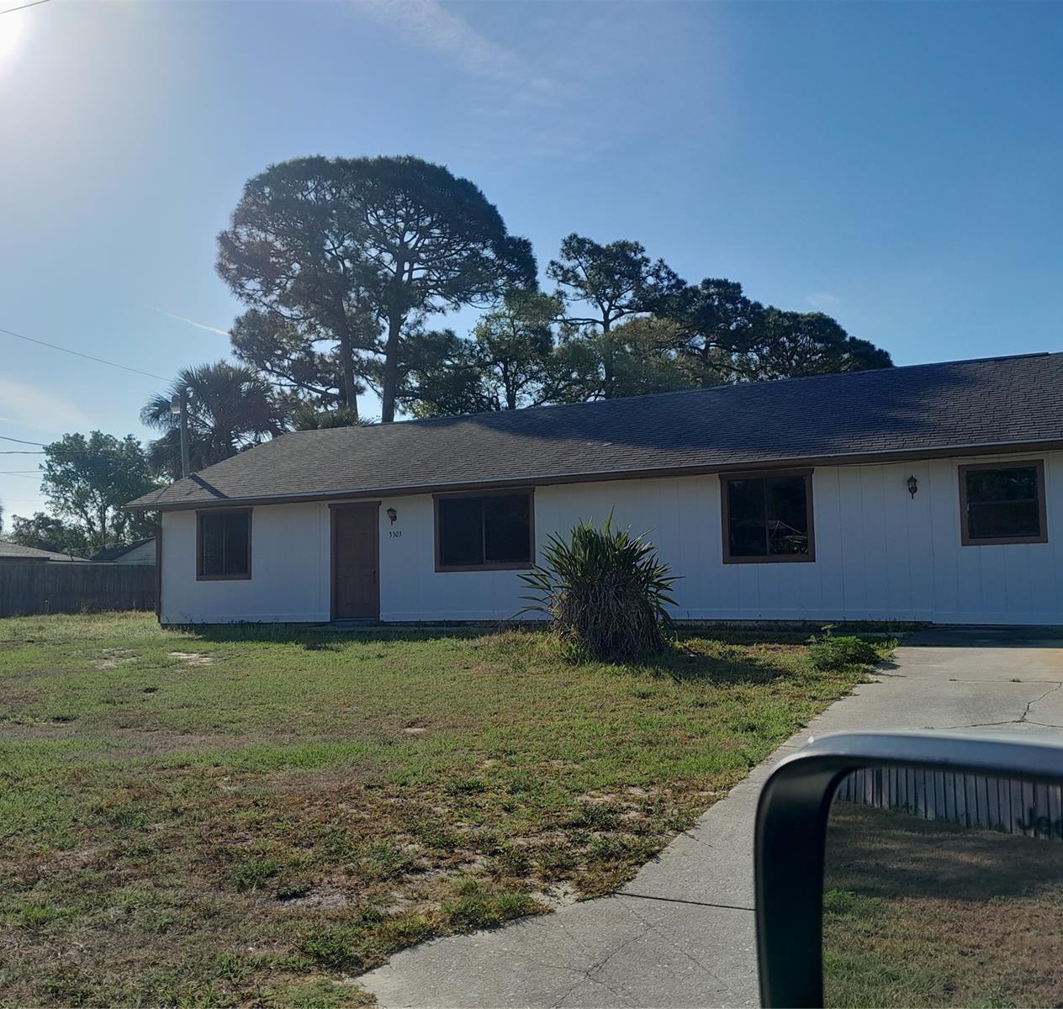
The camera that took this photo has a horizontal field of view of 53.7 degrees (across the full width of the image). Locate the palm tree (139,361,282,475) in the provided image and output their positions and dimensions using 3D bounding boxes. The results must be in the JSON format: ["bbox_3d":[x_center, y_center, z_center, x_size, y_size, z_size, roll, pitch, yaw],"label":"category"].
[{"bbox_3d":[-10.739,-0.454,35.181,4.600,8.632,4.600,-1,-5,0],"label":"palm tree"}]

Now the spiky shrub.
[{"bbox_3d":[0.847,0.974,12.461,1.820,1.615,1.750,-1,-5,0],"label":"spiky shrub"}]

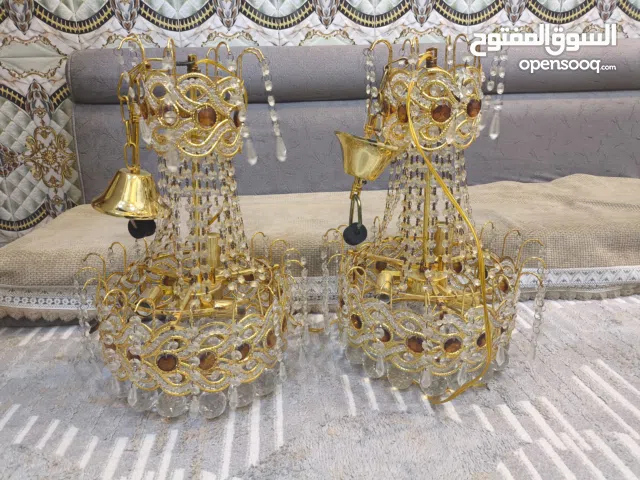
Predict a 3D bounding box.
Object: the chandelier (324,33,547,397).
[{"bbox_3d":[0.186,-0.050,0.799,0.380,0.550,0.380,-3,20,0],"label":"chandelier"}]

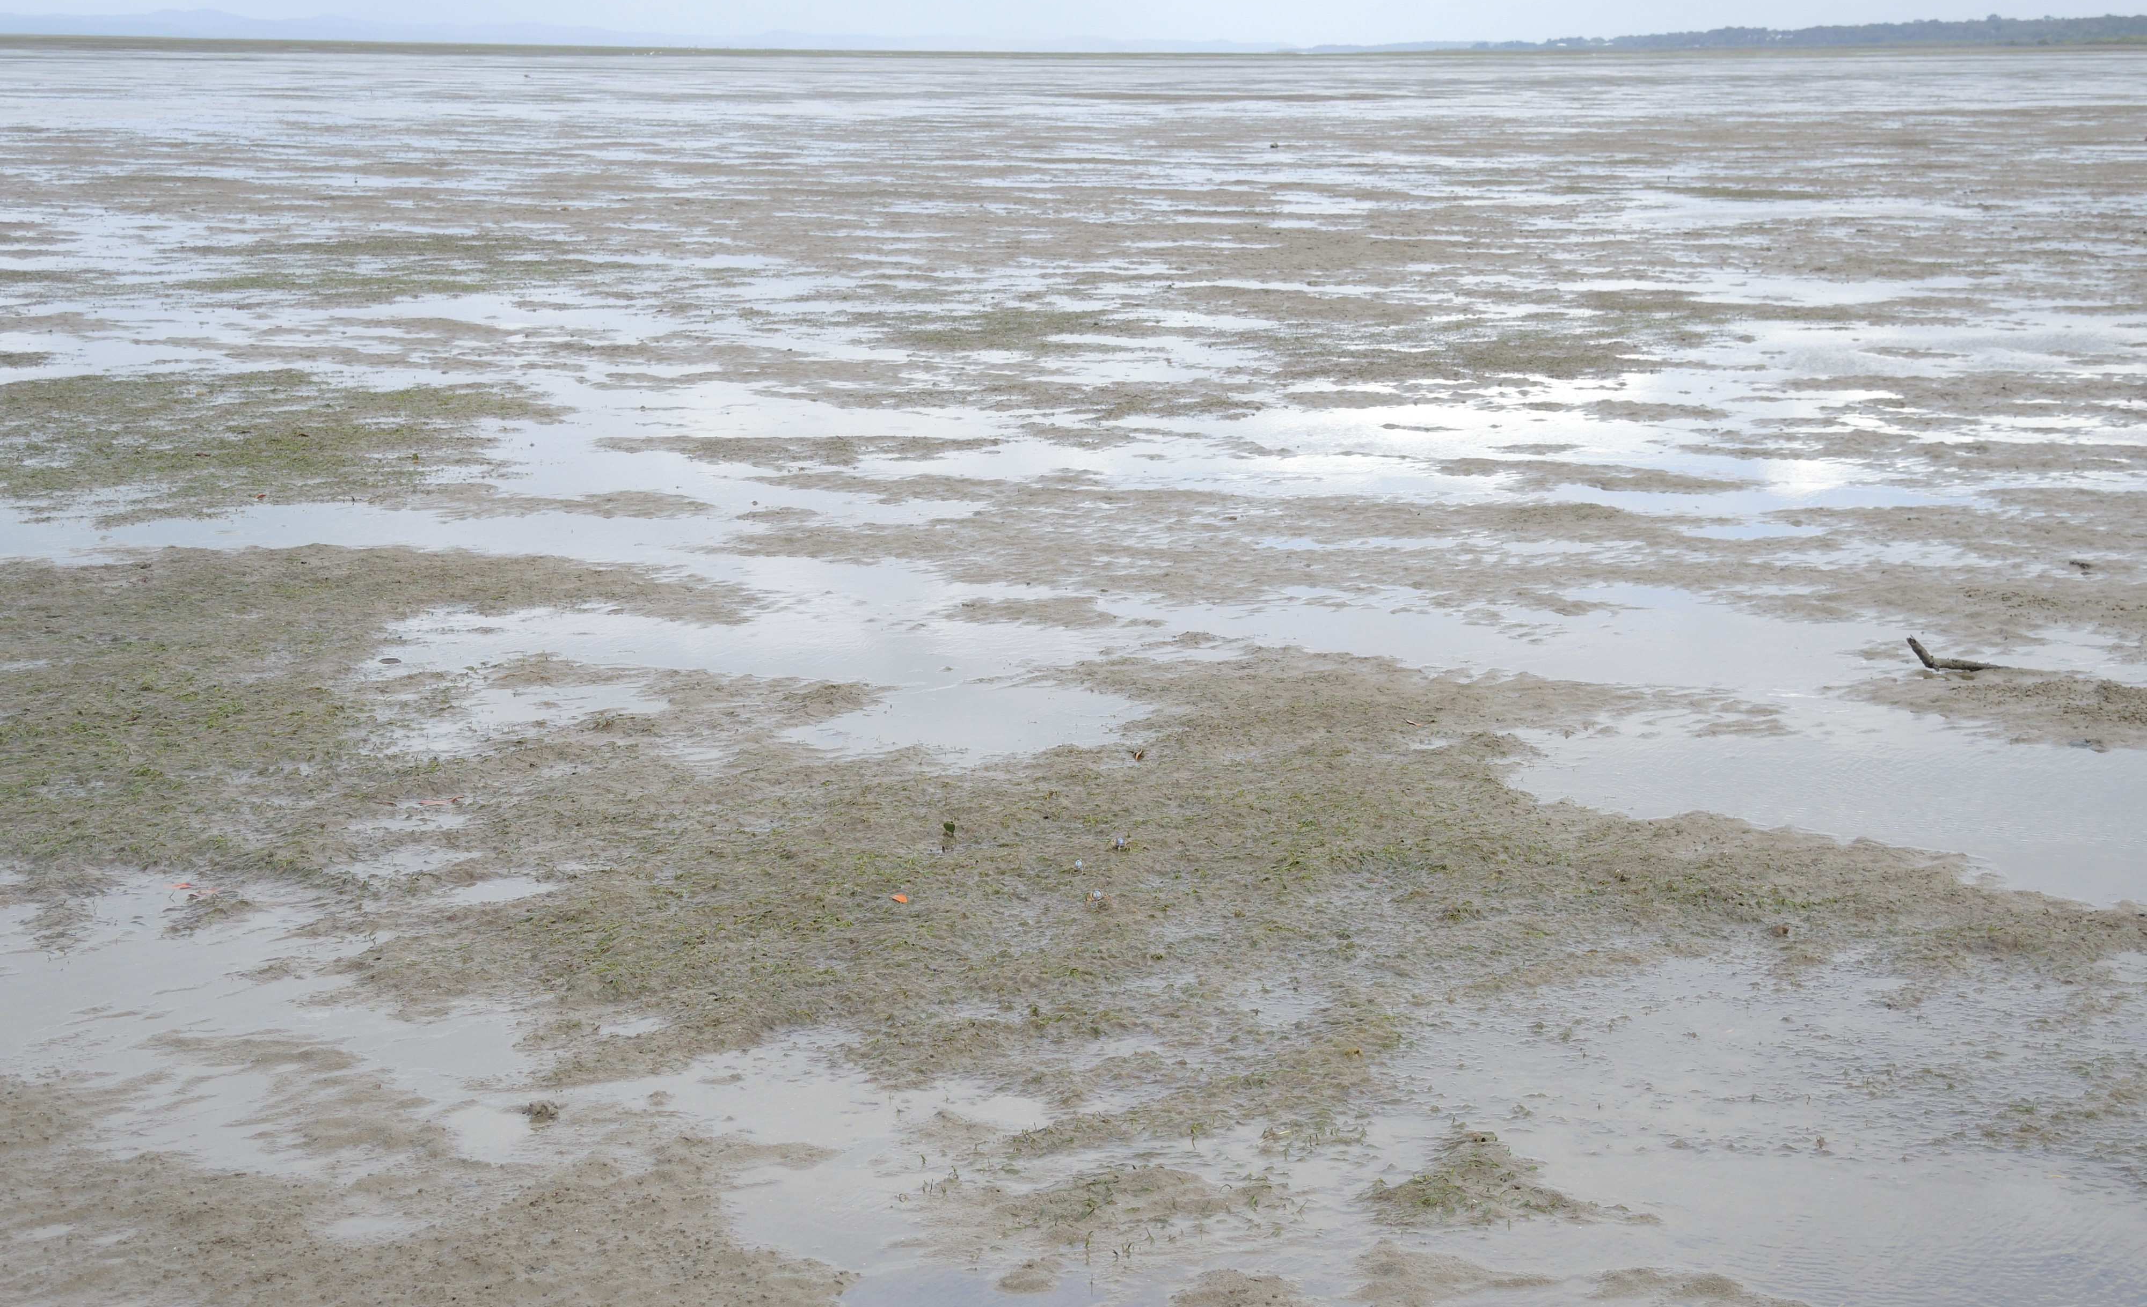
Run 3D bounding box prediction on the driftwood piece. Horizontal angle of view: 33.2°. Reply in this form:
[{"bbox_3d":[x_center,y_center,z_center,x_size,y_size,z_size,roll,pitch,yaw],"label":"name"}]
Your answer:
[{"bbox_3d":[2.248,0.002,9.200,0.240,0.095,0.070,0,10,0],"label":"driftwood piece"}]

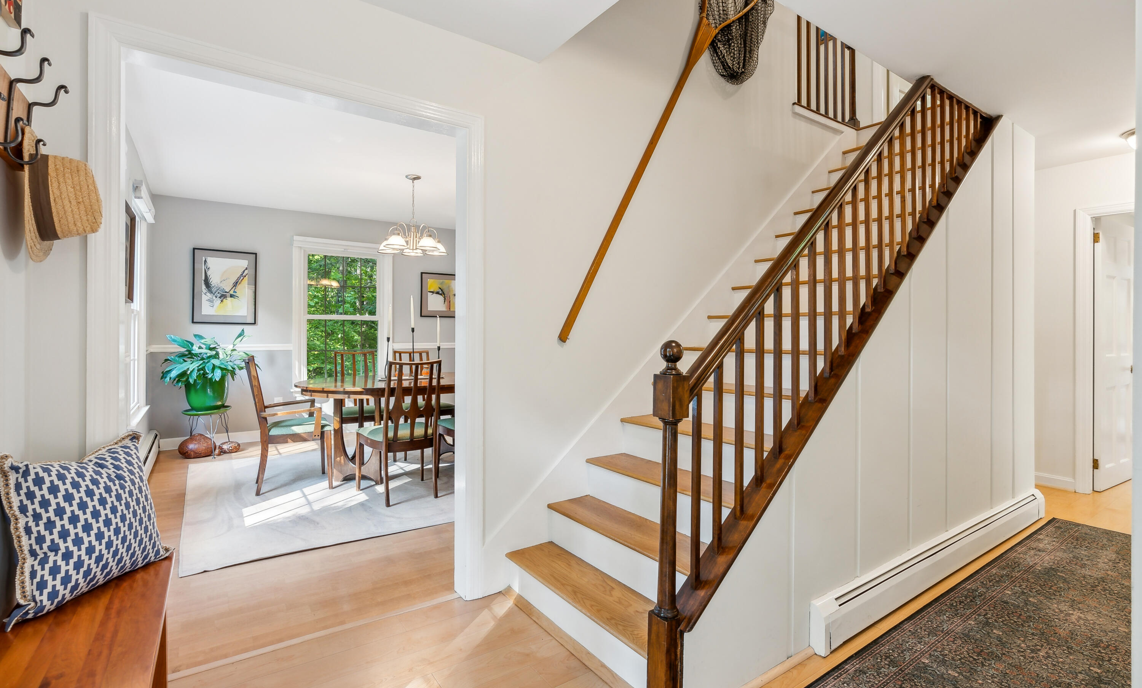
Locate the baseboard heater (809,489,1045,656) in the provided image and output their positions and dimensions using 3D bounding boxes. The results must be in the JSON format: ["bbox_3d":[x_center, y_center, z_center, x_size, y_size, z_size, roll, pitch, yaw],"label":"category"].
[{"bbox_3d":[1.922,0.999,2.510,2.539,0.171,0.072,0,0,-35],"label":"baseboard heater"}]

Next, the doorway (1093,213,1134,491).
[{"bbox_3d":[4.166,0.083,3.888,0.759,1.988,0.037,0,0,-30],"label":"doorway"}]

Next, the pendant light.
[{"bbox_3d":[-1.417,-1.153,4.557,0.591,0.743,0.591,0,0,-35],"label":"pendant light"}]

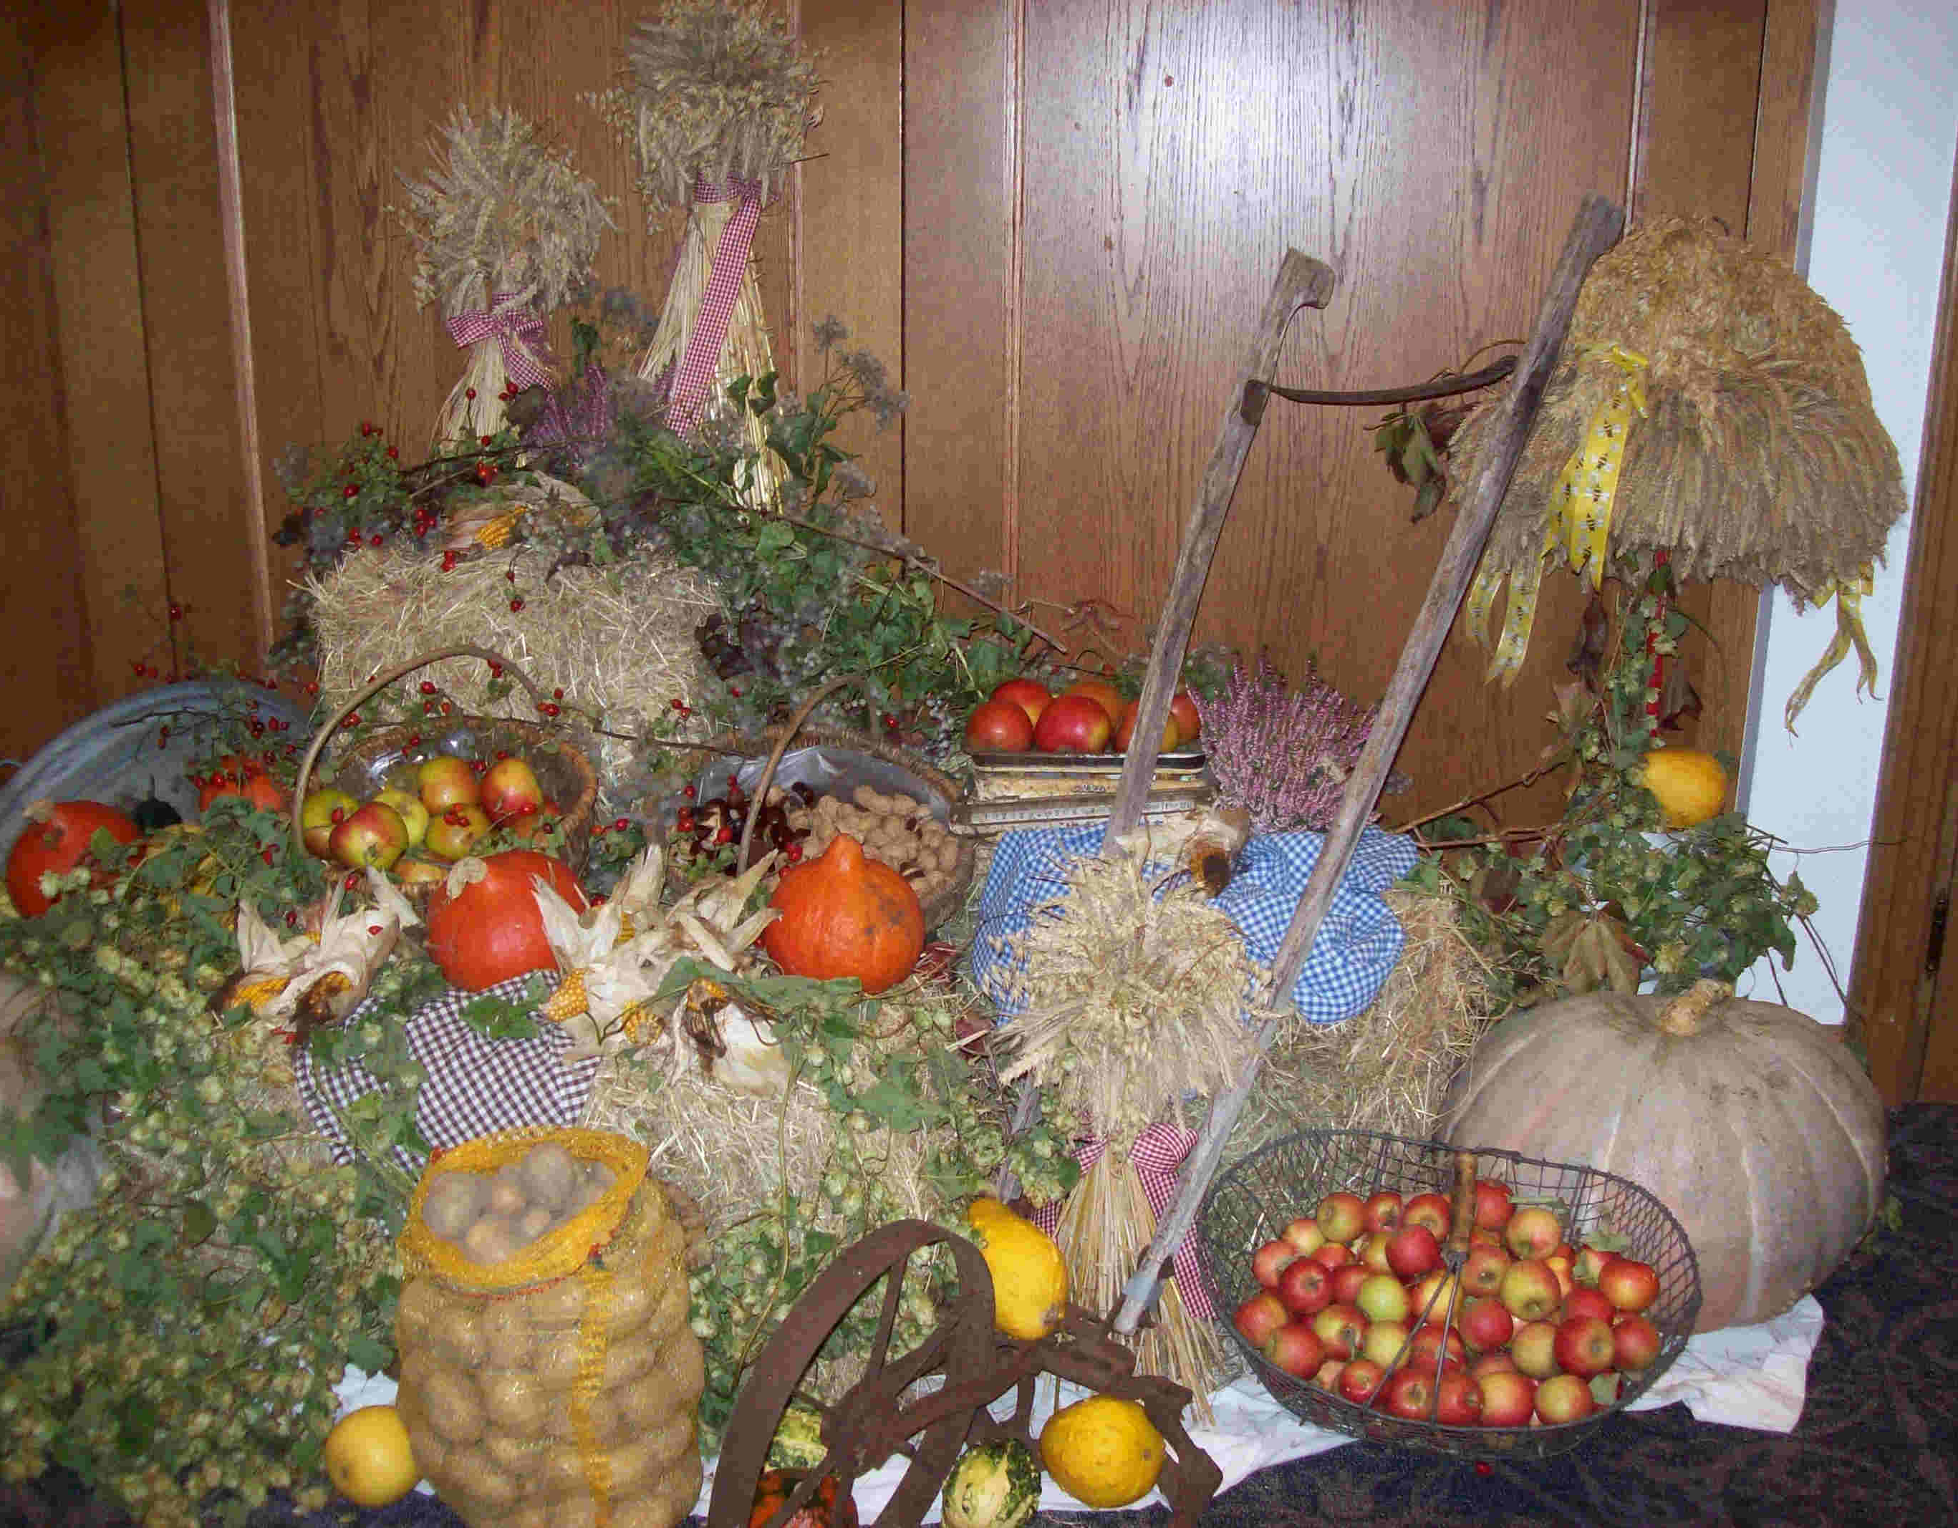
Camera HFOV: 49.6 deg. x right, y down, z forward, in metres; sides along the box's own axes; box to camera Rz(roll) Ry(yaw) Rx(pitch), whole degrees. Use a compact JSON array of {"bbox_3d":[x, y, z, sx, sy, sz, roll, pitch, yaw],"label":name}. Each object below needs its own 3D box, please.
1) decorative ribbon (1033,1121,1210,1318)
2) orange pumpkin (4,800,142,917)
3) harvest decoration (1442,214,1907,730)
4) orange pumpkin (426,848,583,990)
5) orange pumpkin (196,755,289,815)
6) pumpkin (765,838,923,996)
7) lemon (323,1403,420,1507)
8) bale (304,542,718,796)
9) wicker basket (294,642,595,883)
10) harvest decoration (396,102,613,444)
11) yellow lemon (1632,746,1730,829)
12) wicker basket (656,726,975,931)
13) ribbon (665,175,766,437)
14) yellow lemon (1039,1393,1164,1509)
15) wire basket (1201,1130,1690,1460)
[{"bbox_3d":[0.163,0.518,2.420,0.200,0.210,0.110,0,15,0],"label":"decorative ribbon"},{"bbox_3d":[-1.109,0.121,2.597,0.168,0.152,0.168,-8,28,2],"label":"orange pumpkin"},{"bbox_3d":[0.905,-0.378,2.760,0.600,0.640,0.560,0,15,0],"label":"harvest decoration"},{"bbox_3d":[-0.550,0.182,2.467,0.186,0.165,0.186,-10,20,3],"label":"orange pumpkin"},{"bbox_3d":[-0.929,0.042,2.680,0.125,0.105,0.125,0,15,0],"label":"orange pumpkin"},{"bbox_3d":[-0.156,0.172,2.430,0.186,0.175,0.186,0,15,0],"label":"pumpkin"},{"bbox_3d":[-0.661,0.754,2.312,0.115,0.112,0.112,1,15,0],"label":"lemon"},{"bbox_3d":[-0.628,-0.106,2.938,0.500,0.390,0.420,1,15,0],"label":"bale"},{"bbox_3d":[-0.653,0.019,2.600,0.370,0.330,0.330,0,23,0],"label":"wicker basket"},{"bbox_3d":[-0.631,-0.633,2.815,0.280,0.480,0.250,1,15,0],"label":"harvest decoration"},{"bbox_3d":[0.981,0.031,2.950,0.122,0.108,0.112,1,15,0],"label":"yellow lemon"},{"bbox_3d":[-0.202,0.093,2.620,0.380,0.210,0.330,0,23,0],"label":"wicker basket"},{"bbox_3d":[-0.362,-0.630,2.920,0.138,0.365,0.100,0,15,0],"label":"ribbon"},{"bbox_3d":[0.134,0.752,2.323,0.139,0.124,0.130,1,15,0],"label":"yellow lemon"},{"bbox_3d":[0.566,0.628,2.523,0.550,0.260,0.500,1,21,0],"label":"wire basket"}]

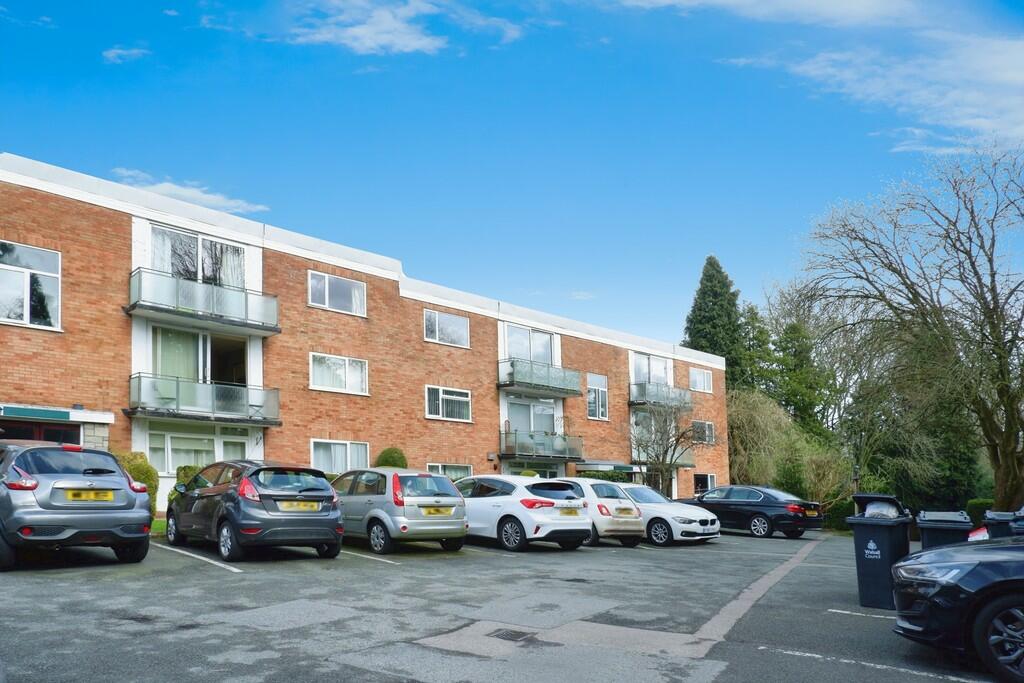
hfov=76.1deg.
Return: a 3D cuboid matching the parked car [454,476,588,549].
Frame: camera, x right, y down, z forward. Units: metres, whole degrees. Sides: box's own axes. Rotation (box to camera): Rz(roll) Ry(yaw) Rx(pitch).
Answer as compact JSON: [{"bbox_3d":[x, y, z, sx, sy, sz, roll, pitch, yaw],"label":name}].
[{"bbox_3d":[-0.293,3.763,14.644,1.855,1.465,4.378,13,-16,-43],"label":"parked car"}]

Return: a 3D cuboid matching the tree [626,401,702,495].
[{"bbox_3d":[5.871,4.542,24.976,3.000,4.597,3.000,2,-12,0],"label":"tree"}]

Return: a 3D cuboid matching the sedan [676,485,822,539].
[{"bbox_3d":[6.993,5.206,20.331,1.890,1.464,4.900,11,-15,-37],"label":"sedan"}]

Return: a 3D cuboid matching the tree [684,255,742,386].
[{"bbox_3d":[12.877,2.312,42.741,4.600,16.829,4.600,2,-12,0],"label":"tree"}]

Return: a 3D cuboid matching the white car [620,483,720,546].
[{"bbox_3d":[3.238,4.469,17.284,1.841,1.429,4.633,12,-15,-38],"label":"white car"}]

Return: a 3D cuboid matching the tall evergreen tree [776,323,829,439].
[{"bbox_3d":[15.463,4.044,35.605,3.600,10.683,3.600,2,-12,0],"label":"tall evergreen tree"}]

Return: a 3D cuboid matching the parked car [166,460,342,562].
[{"bbox_3d":[-4.536,2.840,11.301,1.752,1.485,3.970,13,-16,-40],"label":"parked car"}]

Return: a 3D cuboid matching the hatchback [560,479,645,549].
[{"bbox_3d":[1.514,4.141,16.102,1.657,1.488,3.560,14,-17,-43],"label":"hatchback"}]

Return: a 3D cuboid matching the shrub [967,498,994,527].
[{"bbox_3d":[13.987,5.394,19.637,1.000,1.327,1.000,2,-12,0],"label":"shrub"}]

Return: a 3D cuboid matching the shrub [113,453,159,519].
[{"bbox_3d":[-8.889,3.446,15.477,1.500,1.714,1.500,2,-12,0],"label":"shrub"}]

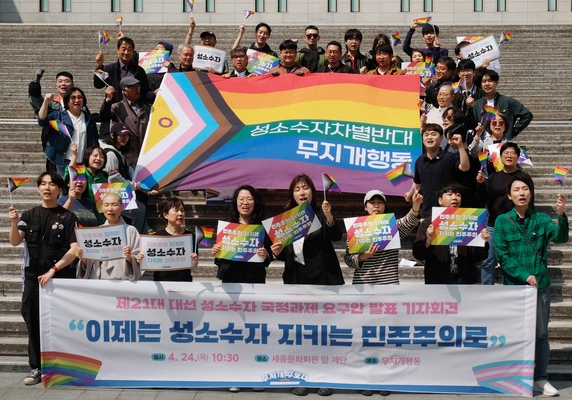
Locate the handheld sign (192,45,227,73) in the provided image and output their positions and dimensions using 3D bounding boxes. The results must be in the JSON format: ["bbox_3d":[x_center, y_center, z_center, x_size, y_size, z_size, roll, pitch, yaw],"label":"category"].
[{"bbox_3d":[-1.015,-1.851,13.000,0.420,0.300,0.020,8,5,-3],"label":"handheld sign"}]

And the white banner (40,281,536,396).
[{"bbox_3d":[0.019,1.119,7.930,4.000,0.900,0.100,0,5,3],"label":"white banner"}]

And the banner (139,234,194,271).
[{"bbox_3d":[-0.932,0.411,7.700,0.420,0.290,0.035,0,-3,0],"label":"banner"}]

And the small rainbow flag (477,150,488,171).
[{"bbox_3d":[1.858,-0.374,9.300,0.120,0.160,0.040,1,6,11],"label":"small rainbow flag"}]

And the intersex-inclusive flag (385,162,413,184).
[{"bbox_3d":[0.910,-0.204,7.850,0.210,0.155,0.050,-25,2,-5],"label":"intersex-inclusive flag"}]

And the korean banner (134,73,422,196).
[{"bbox_3d":[0.013,-0.754,10.525,2.920,0.250,1.850,2,45,1],"label":"korean banner"}]

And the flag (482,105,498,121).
[{"bbox_3d":[2.101,-0.899,10.100,0.170,0.140,0.040,8,6,5],"label":"flag"}]

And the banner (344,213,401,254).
[{"bbox_3d":[0.704,0.273,7.980,0.420,0.297,0.020,-8,-2,2],"label":"banner"}]

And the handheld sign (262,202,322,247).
[{"bbox_3d":[0.052,0.205,8.050,0.420,0.297,0.020,-25,17,2],"label":"handheld sign"}]

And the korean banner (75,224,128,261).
[{"bbox_3d":[-1.450,0.335,7.750,0.410,0.290,0.035,-4,-3,0],"label":"korean banner"}]

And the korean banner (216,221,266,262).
[{"bbox_3d":[-0.359,0.334,7.850,0.415,0.297,0.030,3,1,0],"label":"korean banner"}]

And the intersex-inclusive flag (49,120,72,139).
[{"bbox_3d":[-2.069,-0.650,9.000,0.200,0.160,0.060,-25,2,0],"label":"intersex-inclusive flag"}]

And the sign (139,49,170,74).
[{"bbox_3d":[-1.632,-1.706,12.200,0.410,0.290,0.030,-2,-3,0],"label":"sign"}]

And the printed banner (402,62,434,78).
[{"bbox_3d":[1.604,-1.519,11.900,0.420,0.290,0.025,1,-3,0],"label":"printed banner"}]

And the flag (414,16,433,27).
[{"bbox_3d":[1.712,-2.208,12.200,0.210,0.140,0.050,-5,2,0],"label":"flag"}]

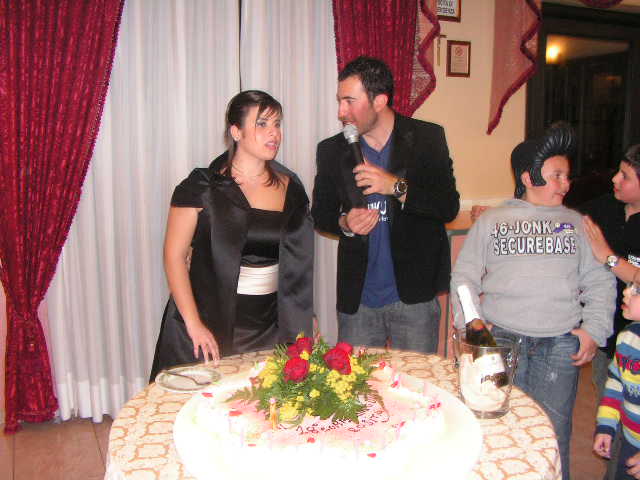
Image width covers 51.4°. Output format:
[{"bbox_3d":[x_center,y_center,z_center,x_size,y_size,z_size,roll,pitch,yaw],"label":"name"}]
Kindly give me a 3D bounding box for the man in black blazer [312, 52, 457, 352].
[{"bbox_3d":[0.235,0.256,2.427,0.540,1.800,0.420,1,9,7],"label":"man in black blazer"}]

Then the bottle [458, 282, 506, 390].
[{"bbox_3d":[0.427,0.273,1.792,0.086,0.300,0.086,-17,8,8],"label":"bottle"}]

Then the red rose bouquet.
[{"bbox_3d":[-0.036,0.341,1.671,0.370,0.160,0.300,0,9,0],"label":"red rose bouquet"}]

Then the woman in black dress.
[{"bbox_3d":[-0.295,0.337,2.328,0.520,1.670,0.420,-4,9,-23],"label":"woman in black dress"}]

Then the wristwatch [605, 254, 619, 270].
[{"bbox_3d":[0.965,0.074,2.200,0.038,0.050,0.045,30,6,23],"label":"wristwatch"}]

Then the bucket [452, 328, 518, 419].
[{"bbox_3d":[0.440,0.357,1.810,0.172,0.206,0.168,0,9,0],"label":"bucket"}]

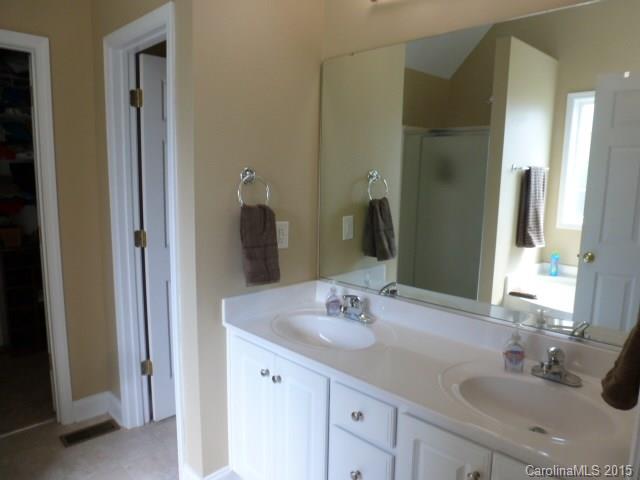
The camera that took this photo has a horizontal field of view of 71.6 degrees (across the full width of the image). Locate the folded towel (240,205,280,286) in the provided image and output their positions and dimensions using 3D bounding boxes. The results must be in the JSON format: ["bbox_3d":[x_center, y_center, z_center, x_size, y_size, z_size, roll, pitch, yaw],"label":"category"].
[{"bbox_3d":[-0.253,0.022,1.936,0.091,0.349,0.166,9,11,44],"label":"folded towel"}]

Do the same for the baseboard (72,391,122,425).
[{"bbox_3d":[-1.256,0.981,2.499,0.192,0.141,0.192,9,11,44],"label":"baseboard"}]

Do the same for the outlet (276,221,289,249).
[{"bbox_3d":[-0.167,-0.021,2.091,0.010,0.125,0.076,9,11,44],"label":"outlet"}]

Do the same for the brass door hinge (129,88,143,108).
[{"bbox_3d":[-0.944,-0.734,2.285,0.038,0.090,0.048,9,11,44],"label":"brass door hinge"}]

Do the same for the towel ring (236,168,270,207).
[{"bbox_3d":[-0.286,-0.219,1.900,0.061,0.181,0.167,9,11,44],"label":"towel ring"}]

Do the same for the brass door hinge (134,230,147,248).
[{"bbox_3d":[-0.958,0.001,2.385,0.038,0.089,0.048,9,11,44],"label":"brass door hinge"}]

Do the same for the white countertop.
[{"bbox_3d":[0.317,0.375,1.584,1.489,0.137,0.582,9,11,44],"label":"white countertop"}]

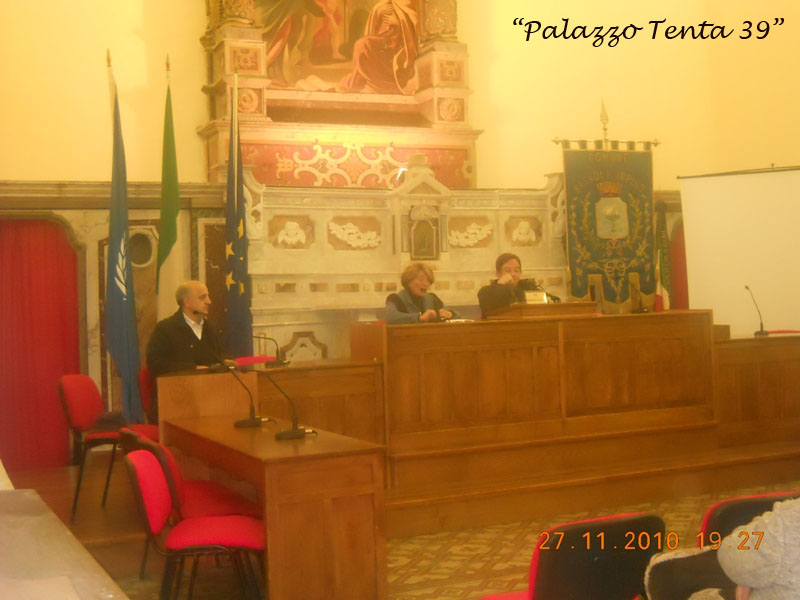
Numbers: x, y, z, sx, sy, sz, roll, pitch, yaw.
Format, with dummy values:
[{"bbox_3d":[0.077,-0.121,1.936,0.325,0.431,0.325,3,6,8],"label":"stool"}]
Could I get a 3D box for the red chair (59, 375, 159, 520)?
[{"bbox_3d":[-1.521,0.796,6.195,0.560,0.810,0.520,-2,0,6],"label":"red chair"}]

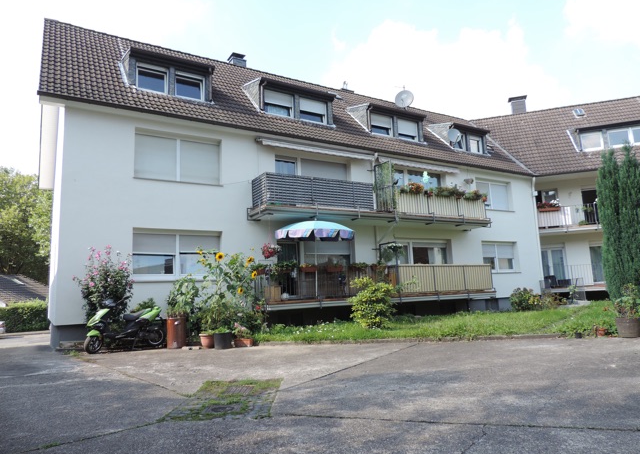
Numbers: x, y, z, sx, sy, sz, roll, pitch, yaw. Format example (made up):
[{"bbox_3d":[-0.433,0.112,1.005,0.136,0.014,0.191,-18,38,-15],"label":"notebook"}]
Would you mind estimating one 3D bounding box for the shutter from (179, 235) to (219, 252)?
[{"bbox_3d":[-3.409,0.493,12.647,1.169,0.469,0.060,3,-9,-31],"label":"shutter"}]

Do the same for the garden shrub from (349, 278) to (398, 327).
[{"bbox_3d":[1.533,2.217,13.016,1.380,1.437,1.300,-3,-8,6],"label":"garden shrub"}]

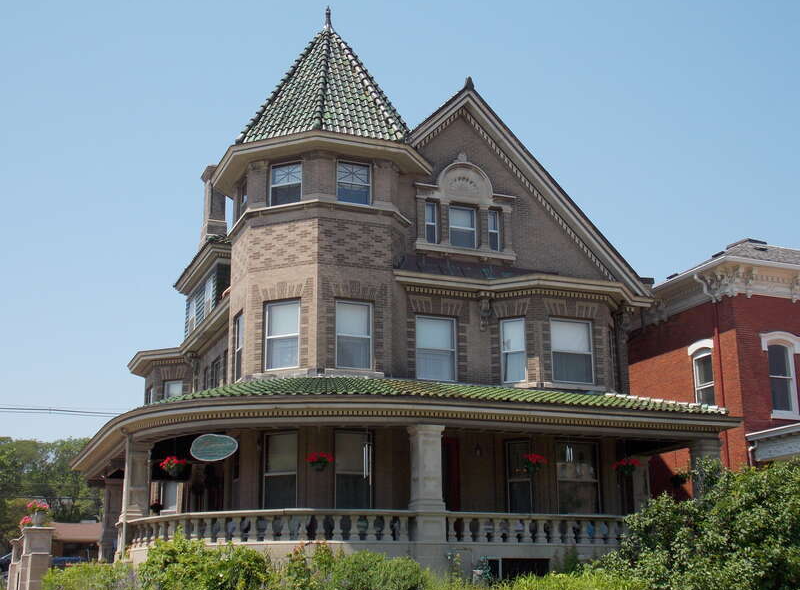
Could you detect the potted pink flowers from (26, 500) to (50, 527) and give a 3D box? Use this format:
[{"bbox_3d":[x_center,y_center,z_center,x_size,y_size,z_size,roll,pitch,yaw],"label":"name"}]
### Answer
[{"bbox_3d":[-7.651,4.614,22.500,0.480,0.560,0.480,-1,-15,0],"label":"potted pink flowers"}]

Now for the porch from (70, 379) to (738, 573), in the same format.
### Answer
[{"bbox_3d":[-1.200,5.561,30.392,14.600,4.990,15.500,6,-17,-21],"label":"porch"}]

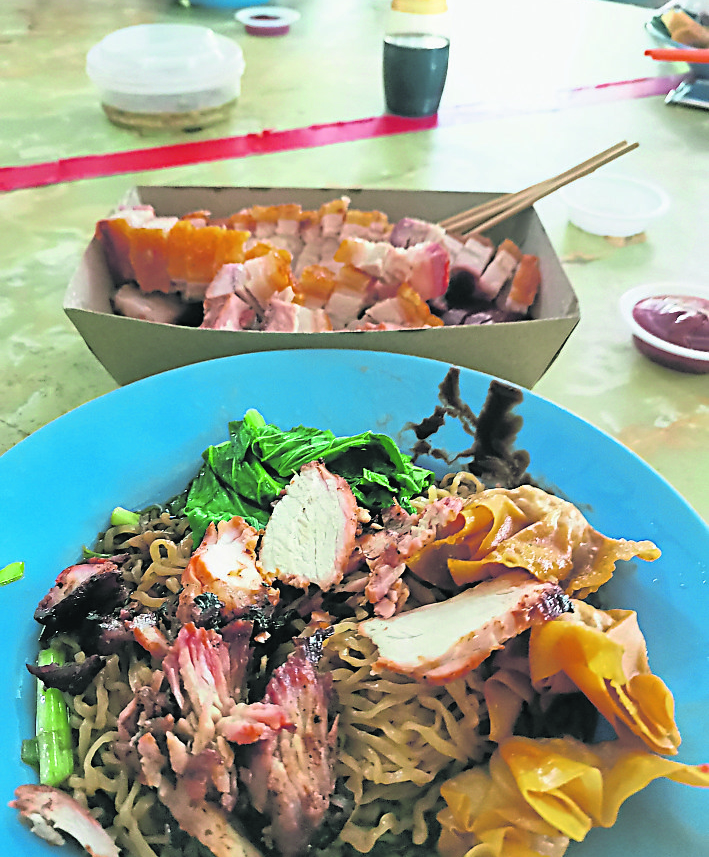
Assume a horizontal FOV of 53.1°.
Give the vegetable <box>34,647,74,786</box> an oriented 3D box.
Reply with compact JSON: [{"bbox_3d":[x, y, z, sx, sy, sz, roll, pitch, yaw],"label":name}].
[{"bbox_3d":[-0.085,0.082,0.201,0.010,0.010,0.041,-14,47,-15],"label":"vegetable"}]

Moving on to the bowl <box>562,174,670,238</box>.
[{"bbox_3d":[0.165,-0.143,0.457,0.067,0.018,0.067,1,45,-1],"label":"bowl"}]

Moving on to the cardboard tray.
[{"bbox_3d":[-0.011,-0.064,0.345,0.210,0.050,0.115,1,45,-1],"label":"cardboard tray"}]

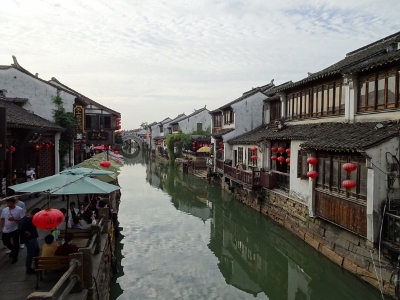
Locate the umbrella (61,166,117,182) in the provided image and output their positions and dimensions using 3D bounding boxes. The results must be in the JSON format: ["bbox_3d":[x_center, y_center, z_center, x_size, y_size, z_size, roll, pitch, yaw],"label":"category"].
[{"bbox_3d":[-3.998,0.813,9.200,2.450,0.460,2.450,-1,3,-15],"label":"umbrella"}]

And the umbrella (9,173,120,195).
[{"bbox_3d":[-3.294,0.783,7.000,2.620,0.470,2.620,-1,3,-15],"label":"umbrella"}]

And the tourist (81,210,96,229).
[{"bbox_3d":[-3.358,2.374,8.377,0.460,1.160,0.620,-1,3,-15],"label":"tourist"}]

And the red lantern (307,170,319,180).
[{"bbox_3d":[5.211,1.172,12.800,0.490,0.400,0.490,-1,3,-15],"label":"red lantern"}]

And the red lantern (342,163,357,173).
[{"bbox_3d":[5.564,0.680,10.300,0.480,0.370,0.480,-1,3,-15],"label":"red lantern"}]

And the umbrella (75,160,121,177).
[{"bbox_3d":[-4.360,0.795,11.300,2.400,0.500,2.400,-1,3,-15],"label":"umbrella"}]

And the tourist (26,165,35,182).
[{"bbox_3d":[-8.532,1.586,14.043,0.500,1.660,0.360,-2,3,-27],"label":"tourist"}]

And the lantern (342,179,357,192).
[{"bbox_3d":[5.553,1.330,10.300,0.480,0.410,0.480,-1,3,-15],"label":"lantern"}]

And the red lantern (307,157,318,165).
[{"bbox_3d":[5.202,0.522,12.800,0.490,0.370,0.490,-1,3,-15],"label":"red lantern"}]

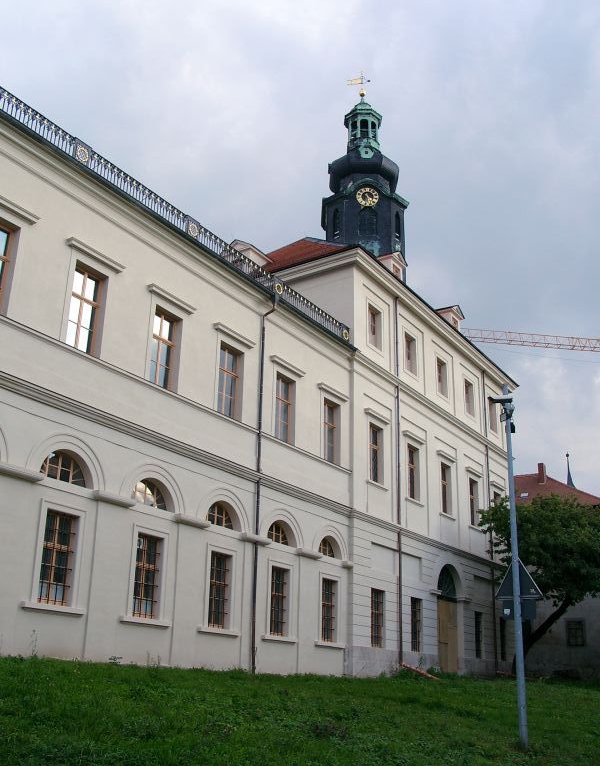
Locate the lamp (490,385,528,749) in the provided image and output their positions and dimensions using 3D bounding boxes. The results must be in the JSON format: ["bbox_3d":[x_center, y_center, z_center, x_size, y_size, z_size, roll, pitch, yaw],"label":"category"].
[{"bbox_3d":[3.988,3.197,15.305,0.520,6.852,0.320,1,-22,0],"label":"lamp"}]

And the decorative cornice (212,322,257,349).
[{"bbox_3d":[-2.397,-1.679,30.064,0.279,0.252,2.178,-13,-26,33],"label":"decorative cornice"}]

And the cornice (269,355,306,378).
[{"bbox_3d":[-0.473,-0.595,32.622,0.270,0.225,2.133,-13,-26,33],"label":"cornice"}]

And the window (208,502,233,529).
[{"bbox_3d":[-2.773,4.538,27.769,0.220,0.906,1.813,-12,-25,32],"label":"window"}]

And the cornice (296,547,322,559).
[{"bbox_3d":[0.384,6.651,31.198,0.270,0.240,1.512,-12,-25,32],"label":"cornice"}]

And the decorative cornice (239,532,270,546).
[{"bbox_3d":[-1.542,5.607,28.799,0.297,0.225,1.492,-13,-26,33],"label":"decorative cornice"}]

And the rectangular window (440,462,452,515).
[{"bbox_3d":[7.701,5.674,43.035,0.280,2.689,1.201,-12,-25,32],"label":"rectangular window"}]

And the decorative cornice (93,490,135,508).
[{"bbox_3d":[-5.168,3.223,22.473,0.247,0.204,1.447,-13,-26,32],"label":"decorative cornice"}]

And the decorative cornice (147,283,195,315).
[{"bbox_3d":[-4.172,-2.685,26.163,0.333,0.221,2.096,-13,-26,32],"label":"decorative cornice"}]

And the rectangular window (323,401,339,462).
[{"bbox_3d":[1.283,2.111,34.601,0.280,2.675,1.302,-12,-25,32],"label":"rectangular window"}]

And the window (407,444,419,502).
[{"bbox_3d":[5.539,4.377,39.174,0.220,2.713,1.205,-13,-26,32],"label":"window"}]

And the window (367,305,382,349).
[{"bbox_3d":[3.636,-2.628,38.740,0.220,2.116,1.275,-13,-26,32],"label":"window"}]

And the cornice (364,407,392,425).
[{"bbox_3d":[3.664,1.636,37.679,0.261,0.207,2.052,-13,-26,33],"label":"cornice"}]

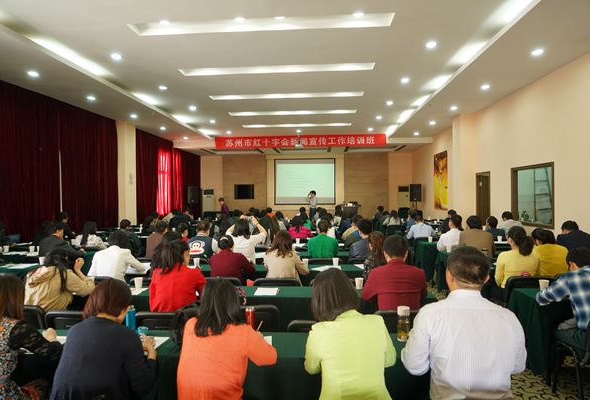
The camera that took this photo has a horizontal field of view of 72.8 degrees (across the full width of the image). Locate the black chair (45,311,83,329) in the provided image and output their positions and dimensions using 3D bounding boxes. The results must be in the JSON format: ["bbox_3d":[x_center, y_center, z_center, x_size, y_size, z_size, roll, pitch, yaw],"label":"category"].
[{"bbox_3d":[-1.486,1.204,3.039,0.470,0.850,0.560,-1,0,4],"label":"black chair"}]

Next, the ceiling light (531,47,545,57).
[{"bbox_3d":[3.463,-2.116,5.700,0.160,0.050,0.160,-1,0,4],"label":"ceiling light"}]

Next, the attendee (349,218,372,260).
[{"bbox_3d":[0.972,0.931,5.720,0.500,1.320,0.780,-1,0,4],"label":"attendee"}]

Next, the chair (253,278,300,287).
[{"bbox_3d":[-0.186,1.136,4.020,0.450,0.810,0.520,-1,1,4],"label":"chair"}]

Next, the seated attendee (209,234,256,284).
[{"bbox_3d":[-0.677,0.963,4.330,0.500,1.160,0.760,0,1,9],"label":"seated attendee"}]

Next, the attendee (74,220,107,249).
[{"bbox_3d":[-3.502,0.989,6.900,0.520,1.250,0.750,0,0,9],"label":"attendee"}]

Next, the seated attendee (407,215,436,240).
[{"bbox_3d":[2.562,0.934,8.100,0.530,1.250,0.750,0,0,4],"label":"seated attendee"}]

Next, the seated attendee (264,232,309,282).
[{"bbox_3d":[-0.102,0.937,4.300,0.500,1.200,0.760,-1,1,8],"label":"seated attendee"}]

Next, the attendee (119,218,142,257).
[{"bbox_3d":[-2.385,0.927,5.800,0.480,1.240,0.760,0,1,9],"label":"attendee"}]

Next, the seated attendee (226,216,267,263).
[{"bbox_3d":[-0.684,0.908,5.580,0.560,1.380,0.750,0,0,5],"label":"seated attendee"}]

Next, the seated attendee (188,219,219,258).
[{"bbox_3d":[-1.281,0.952,5.600,0.480,1.300,0.750,0,0,4],"label":"seated attendee"}]

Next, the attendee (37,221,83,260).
[{"bbox_3d":[-3.311,0.938,5.600,0.550,1.240,0.780,0,1,22],"label":"attendee"}]

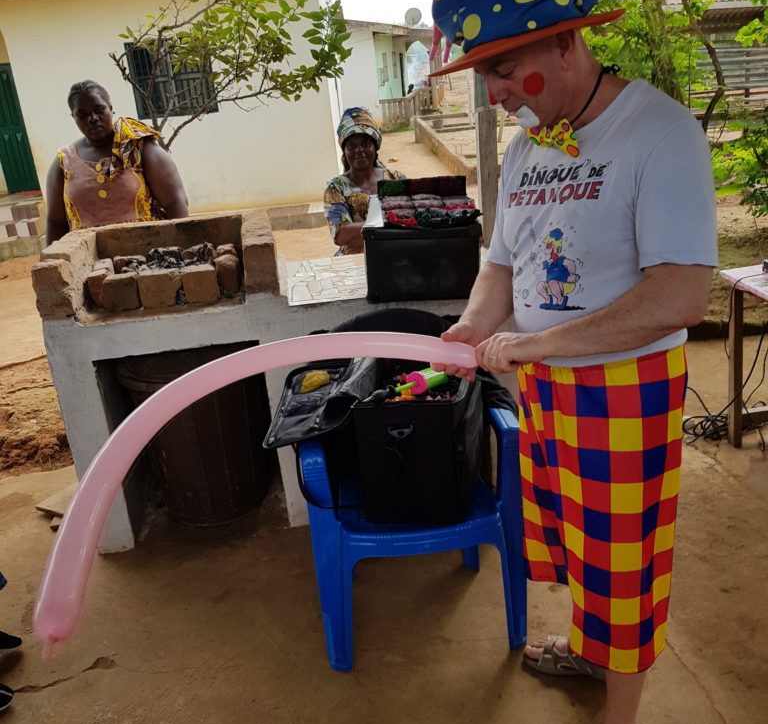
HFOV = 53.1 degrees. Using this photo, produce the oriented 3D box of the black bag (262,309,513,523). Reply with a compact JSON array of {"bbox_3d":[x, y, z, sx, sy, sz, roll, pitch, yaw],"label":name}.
[{"bbox_3d":[-0.016,0.198,2.321,0.560,0.410,0.440,-7,16,0],"label":"black bag"}]

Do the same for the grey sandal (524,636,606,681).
[{"bbox_3d":[0.522,0.814,2.166,0.265,0.100,0.100,0,18,21],"label":"grey sandal"}]

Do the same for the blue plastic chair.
[{"bbox_3d":[0.086,0.376,2.439,0.610,0.880,0.600,-6,17,2],"label":"blue plastic chair"}]

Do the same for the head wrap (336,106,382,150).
[{"bbox_3d":[-0.118,-1.134,3.720,0.210,0.200,0.230,-7,16,0],"label":"head wrap"}]

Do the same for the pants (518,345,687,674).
[{"bbox_3d":[0.477,0.303,1.785,0.330,0.690,0.400,-10,17,-12],"label":"pants"}]

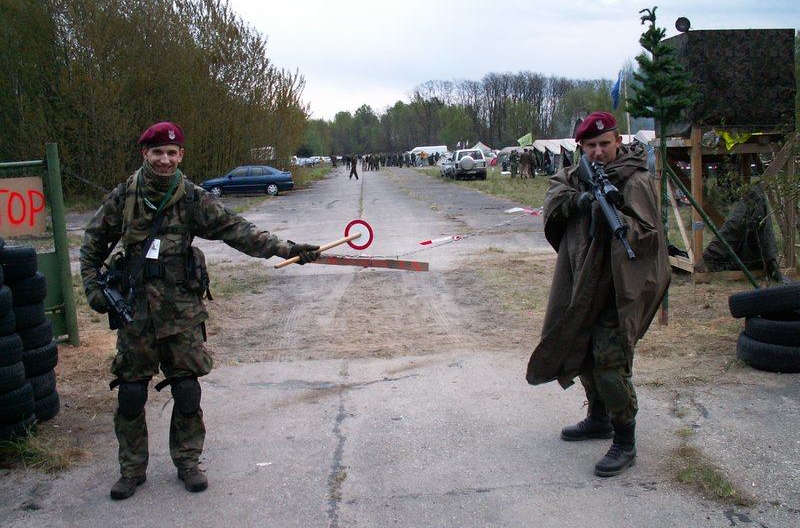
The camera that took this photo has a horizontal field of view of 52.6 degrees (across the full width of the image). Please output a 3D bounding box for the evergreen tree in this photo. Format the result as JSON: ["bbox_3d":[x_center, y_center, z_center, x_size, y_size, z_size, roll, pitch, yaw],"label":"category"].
[{"bbox_3d":[2.466,-0.902,7.600,0.620,2.920,0.600,0,8,11],"label":"evergreen tree"}]

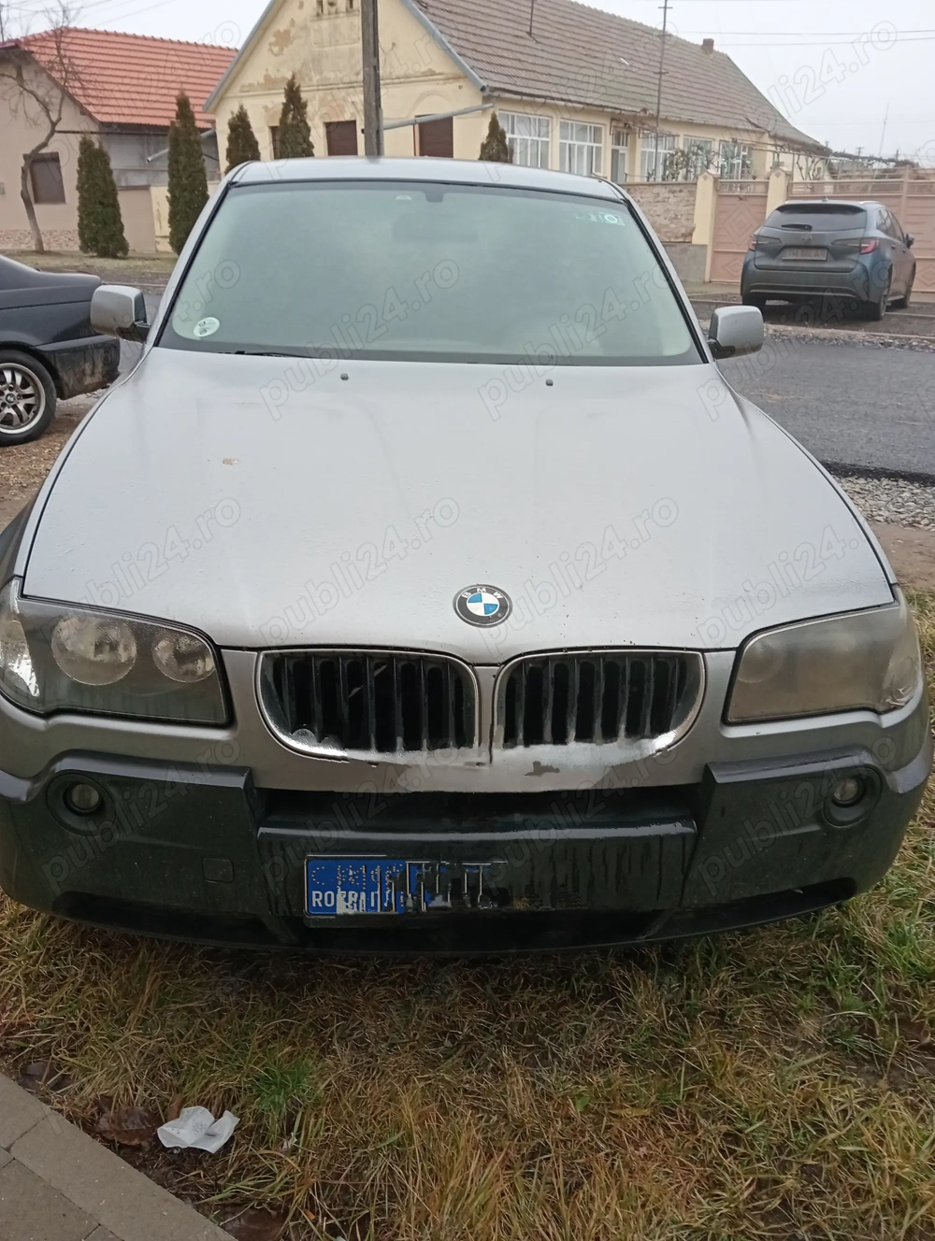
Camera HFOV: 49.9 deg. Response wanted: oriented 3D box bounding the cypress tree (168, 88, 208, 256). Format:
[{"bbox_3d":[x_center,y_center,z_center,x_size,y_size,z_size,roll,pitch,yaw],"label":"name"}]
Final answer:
[{"bbox_3d":[-6.994,-11.099,25.204,1.000,3.810,1.000,1,22,0],"label":"cypress tree"}]

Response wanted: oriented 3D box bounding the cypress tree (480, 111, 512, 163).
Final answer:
[{"bbox_3d":[0.553,-8.262,19.609,0.850,2.980,0.850,0,23,0],"label":"cypress tree"}]

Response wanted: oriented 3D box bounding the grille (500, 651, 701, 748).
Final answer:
[{"bbox_3d":[0.209,0.126,1.589,0.325,0.140,0.085,-1,16,-8],"label":"grille"}]

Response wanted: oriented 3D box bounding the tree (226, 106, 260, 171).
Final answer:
[{"bbox_3d":[-5.042,-9.979,23.073,1.000,3.410,1.000,0,23,0],"label":"tree"}]

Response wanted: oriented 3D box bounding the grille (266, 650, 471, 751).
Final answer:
[{"bbox_3d":[-0.148,0.128,1.522,0.320,0.175,0.080,0,21,-5],"label":"grille"}]

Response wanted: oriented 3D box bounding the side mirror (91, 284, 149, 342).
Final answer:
[{"bbox_3d":[-0.983,-0.873,2.850,0.160,0.150,0.120,2,23,-2],"label":"side mirror"}]

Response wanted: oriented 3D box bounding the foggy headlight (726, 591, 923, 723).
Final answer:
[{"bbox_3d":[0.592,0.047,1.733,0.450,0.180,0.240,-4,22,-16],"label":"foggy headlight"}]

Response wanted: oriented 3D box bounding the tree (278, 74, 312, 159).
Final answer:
[{"bbox_3d":[-3.660,-9.833,22.115,1.000,3.900,1.000,0,23,0],"label":"tree"}]

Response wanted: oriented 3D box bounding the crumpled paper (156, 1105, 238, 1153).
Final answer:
[{"bbox_3d":[-0.462,0.871,1.716,0.134,0.040,0.078,0,23,0],"label":"crumpled paper"}]

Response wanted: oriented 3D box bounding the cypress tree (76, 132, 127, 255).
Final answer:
[{"bbox_3d":[-9.701,-11.267,26.768,1.240,2.990,1.240,1,22,0],"label":"cypress tree"}]

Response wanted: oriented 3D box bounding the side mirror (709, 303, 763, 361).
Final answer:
[{"bbox_3d":[0.803,-0.858,2.999,0.170,0.150,0.120,0,21,-5],"label":"side mirror"}]

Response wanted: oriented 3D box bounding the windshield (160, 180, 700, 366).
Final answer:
[{"bbox_3d":[-0.088,-1.014,2.901,1.500,0.120,0.850,0,56,-5],"label":"windshield"}]

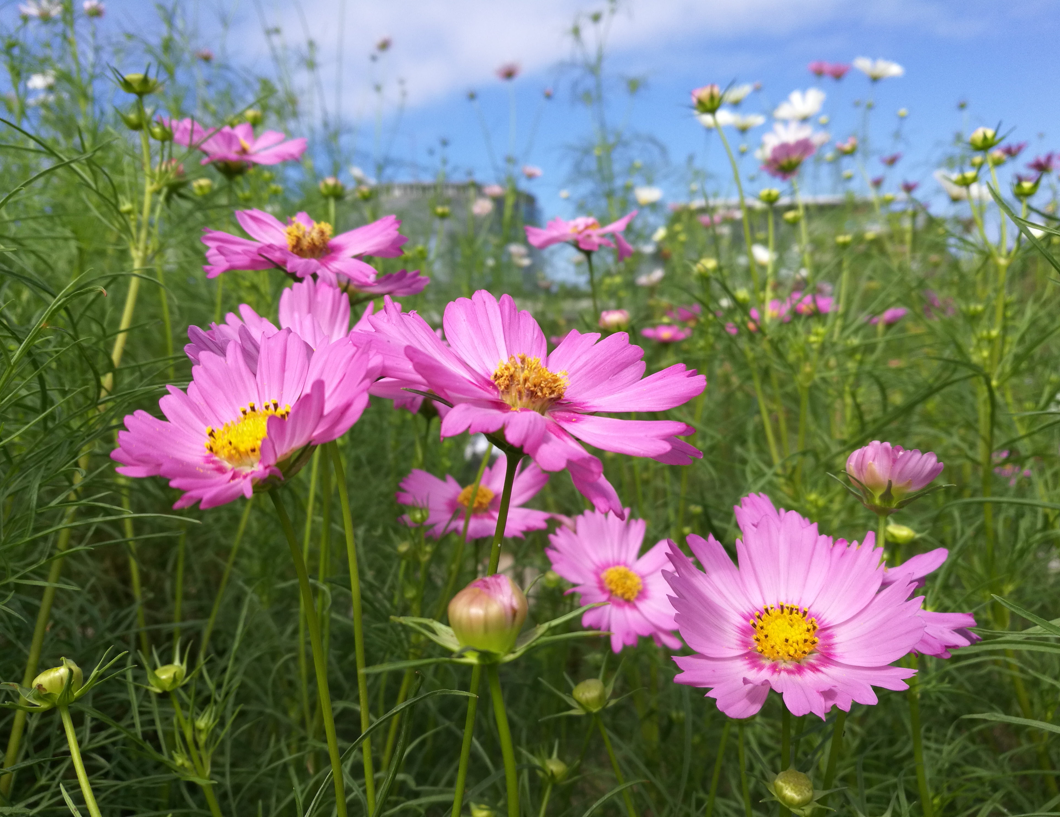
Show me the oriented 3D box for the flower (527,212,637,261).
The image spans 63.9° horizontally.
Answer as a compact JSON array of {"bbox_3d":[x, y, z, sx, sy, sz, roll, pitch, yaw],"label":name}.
[{"bbox_3d":[0.033,-0.112,0.550,0.073,0.028,0.068,0,13,0],"label":"flower"}]

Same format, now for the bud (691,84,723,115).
[{"bbox_3d":[0.108,-0.189,0.520,0.019,0.018,0.019,-9,7,0],"label":"bud"}]

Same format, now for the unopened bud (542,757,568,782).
[{"bbox_3d":[0.008,0.117,0.275,0.008,0.009,0.008,4,12,3],"label":"unopened bud"}]

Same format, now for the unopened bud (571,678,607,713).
[{"bbox_3d":[0.017,0.081,0.240,0.010,0.010,0.010,4,12,5],"label":"unopened bud"}]

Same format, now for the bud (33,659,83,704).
[{"bbox_3d":[-0.105,0.061,0.190,0.011,0.010,0.011,-1,13,-29],"label":"bud"}]

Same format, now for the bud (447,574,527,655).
[{"bbox_3d":[-0.009,0.042,0.172,0.015,0.015,0.015,7,12,-1],"label":"bud"}]

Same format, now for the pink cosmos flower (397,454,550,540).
[{"bbox_3d":[-0.028,0.044,0.420,0.076,0.025,0.073,6,34,0],"label":"pink cosmos flower"}]

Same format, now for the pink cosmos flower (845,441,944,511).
[{"bbox_3d":[0.124,0.023,0.290,0.034,0.025,0.032,2,8,0],"label":"pink cosmos flower"}]

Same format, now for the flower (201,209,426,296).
[{"bbox_3d":[-0.088,-0.063,0.340,0.085,0.030,0.076,0,18,0],"label":"flower"}]

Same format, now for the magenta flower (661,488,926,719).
[{"bbox_3d":[0.070,0.053,0.228,0.067,0.021,0.062,1,38,0],"label":"magenta flower"}]

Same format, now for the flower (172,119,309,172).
[{"bbox_3d":[-0.151,-0.136,0.440,0.068,0.021,0.064,5,19,-20],"label":"flower"}]

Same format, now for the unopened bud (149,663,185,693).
[{"bbox_3d":[-0.111,0.083,0.260,0.011,0.009,0.011,-5,7,0],"label":"unopened bud"}]

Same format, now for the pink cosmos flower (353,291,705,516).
[{"bbox_3d":[0.000,-0.004,0.190,0.074,0.028,0.067,18,25,0],"label":"pink cosmos flower"}]

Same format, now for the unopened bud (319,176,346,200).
[{"bbox_3d":[-0.116,-0.130,0.500,0.015,0.014,0.015,0,7,0],"label":"unopened bud"}]

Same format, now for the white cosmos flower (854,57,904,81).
[{"bbox_3d":[0.451,-0.440,1.100,0.064,0.025,0.062,9,9,19],"label":"white cosmos flower"}]

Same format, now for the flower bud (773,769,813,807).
[{"bbox_3d":[0.077,0.112,0.250,0.012,0.011,0.012,-2,14,0],"label":"flower bud"}]

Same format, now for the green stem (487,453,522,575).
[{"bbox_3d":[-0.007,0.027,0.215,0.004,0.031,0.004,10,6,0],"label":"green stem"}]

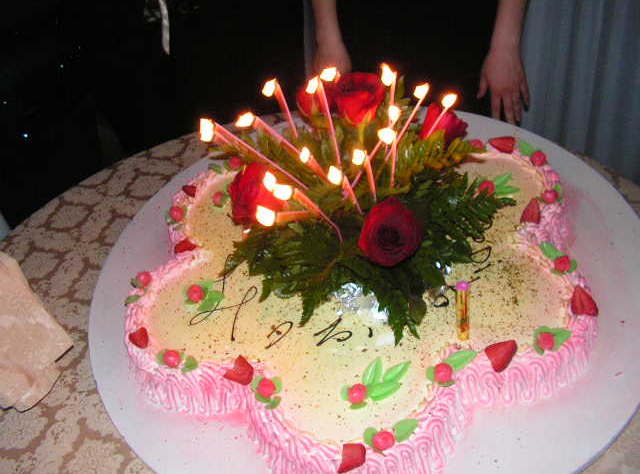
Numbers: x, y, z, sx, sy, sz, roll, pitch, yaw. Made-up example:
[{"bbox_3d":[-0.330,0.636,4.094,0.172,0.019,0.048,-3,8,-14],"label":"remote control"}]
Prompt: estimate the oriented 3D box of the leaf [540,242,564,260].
[{"bbox_3d":[0.289,0.017,0.829,0.016,0.007,0.028,-32,47,-22],"label":"leaf"}]

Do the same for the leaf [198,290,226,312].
[{"bbox_3d":[-0.138,0.080,0.843,0.032,0.006,0.022,-27,45,-18],"label":"leaf"}]

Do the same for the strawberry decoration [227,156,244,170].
[{"bbox_3d":[-0.141,-0.123,1.111,0.022,0.022,0.022,-11,43,0],"label":"strawberry decoration"}]

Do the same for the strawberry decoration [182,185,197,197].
[{"bbox_3d":[-0.193,-0.067,0.984,0.019,0.014,0.024,-24,45,-14],"label":"strawberry decoration"}]

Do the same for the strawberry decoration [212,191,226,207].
[{"bbox_3d":[-0.145,-0.054,0.961,0.019,0.018,0.021,-18,44,-7],"label":"strawberry decoration"}]

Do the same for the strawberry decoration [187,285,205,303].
[{"bbox_3d":[-0.168,0.077,0.900,0.023,0.023,0.023,-11,43,0],"label":"strawberry decoration"}]

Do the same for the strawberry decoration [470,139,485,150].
[{"bbox_3d":[0.250,-0.146,1.057,0.022,0.022,0.022,-11,43,0],"label":"strawberry decoration"}]

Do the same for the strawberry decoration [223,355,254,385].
[{"bbox_3d":[-0.090,0.148,0.737,0.034,0.018,0.034,2,56,18],"label":"strawberry decoration"}]

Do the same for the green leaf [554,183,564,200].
[{"bbox_3d":[0.325,-0.062,0.904,0.012,0.009,0.024,-5,43,5],"label":"green leaf"}]

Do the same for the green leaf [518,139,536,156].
[{"bbox_3d":[0.296,-0.128,0.950,0.020,0.012,0.028,-30,47,-20],"label":"green leaf"}]

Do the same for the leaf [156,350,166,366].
[{"bbox_3d":[-0.198,0.152,0.841,0.017,0.007,0.019,-6,43,5],"label":"leaf"}]

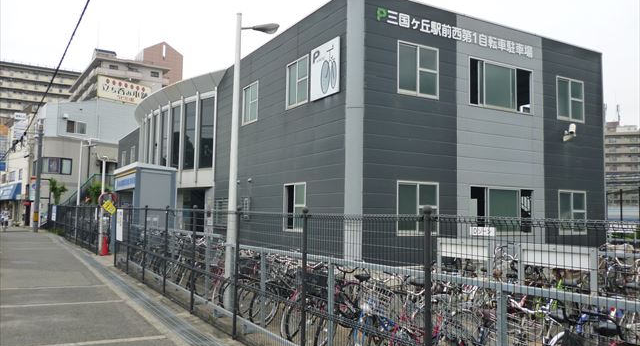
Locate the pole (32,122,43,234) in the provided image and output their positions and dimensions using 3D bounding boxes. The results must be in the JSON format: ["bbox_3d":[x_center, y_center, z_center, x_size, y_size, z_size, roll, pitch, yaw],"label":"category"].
[{"bbox_3d":[-19.859,0.221,36.602,0.340,7.900,0.340,3,-5,-30],"label":"pole"}]

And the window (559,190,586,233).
[{"bbox_3d":[8.913,1.396,18.224,1.560,1.580,0.120,3,-5,-30],"label":"window"}]

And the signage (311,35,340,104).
[{"bbox_3d":[0.175,-2.977,15.012,0.100,1.570,1.620,3,-5,-30],"label":"signage"}]

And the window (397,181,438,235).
[{"bbox_3d":[2.810,1.016,14.735,1.540,1.550,0.120,3,-5,-30],"label":"window"}]

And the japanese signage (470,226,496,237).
[{"bbox_3d":[3.898,1.410,12.402,0.040,0.210,0.760,3,-5,-30],"label":"japanese signage"}]

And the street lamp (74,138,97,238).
[{"bbox_3d":[-13.606,0.928,30.086,0.850,5.730,0.250,3,-5,-30],"label":"street lamp"}]

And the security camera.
[{"bbox_3d":[8.682,-1.408,17.994,0.380,0.550,0.480,0,-4,9],"label":"security camera"}]

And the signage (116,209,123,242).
[{"bbox_3d":[-6.252,1.634,16.174,0.030,0.980,1.020,3,-5,-30],"label":"signage"}]

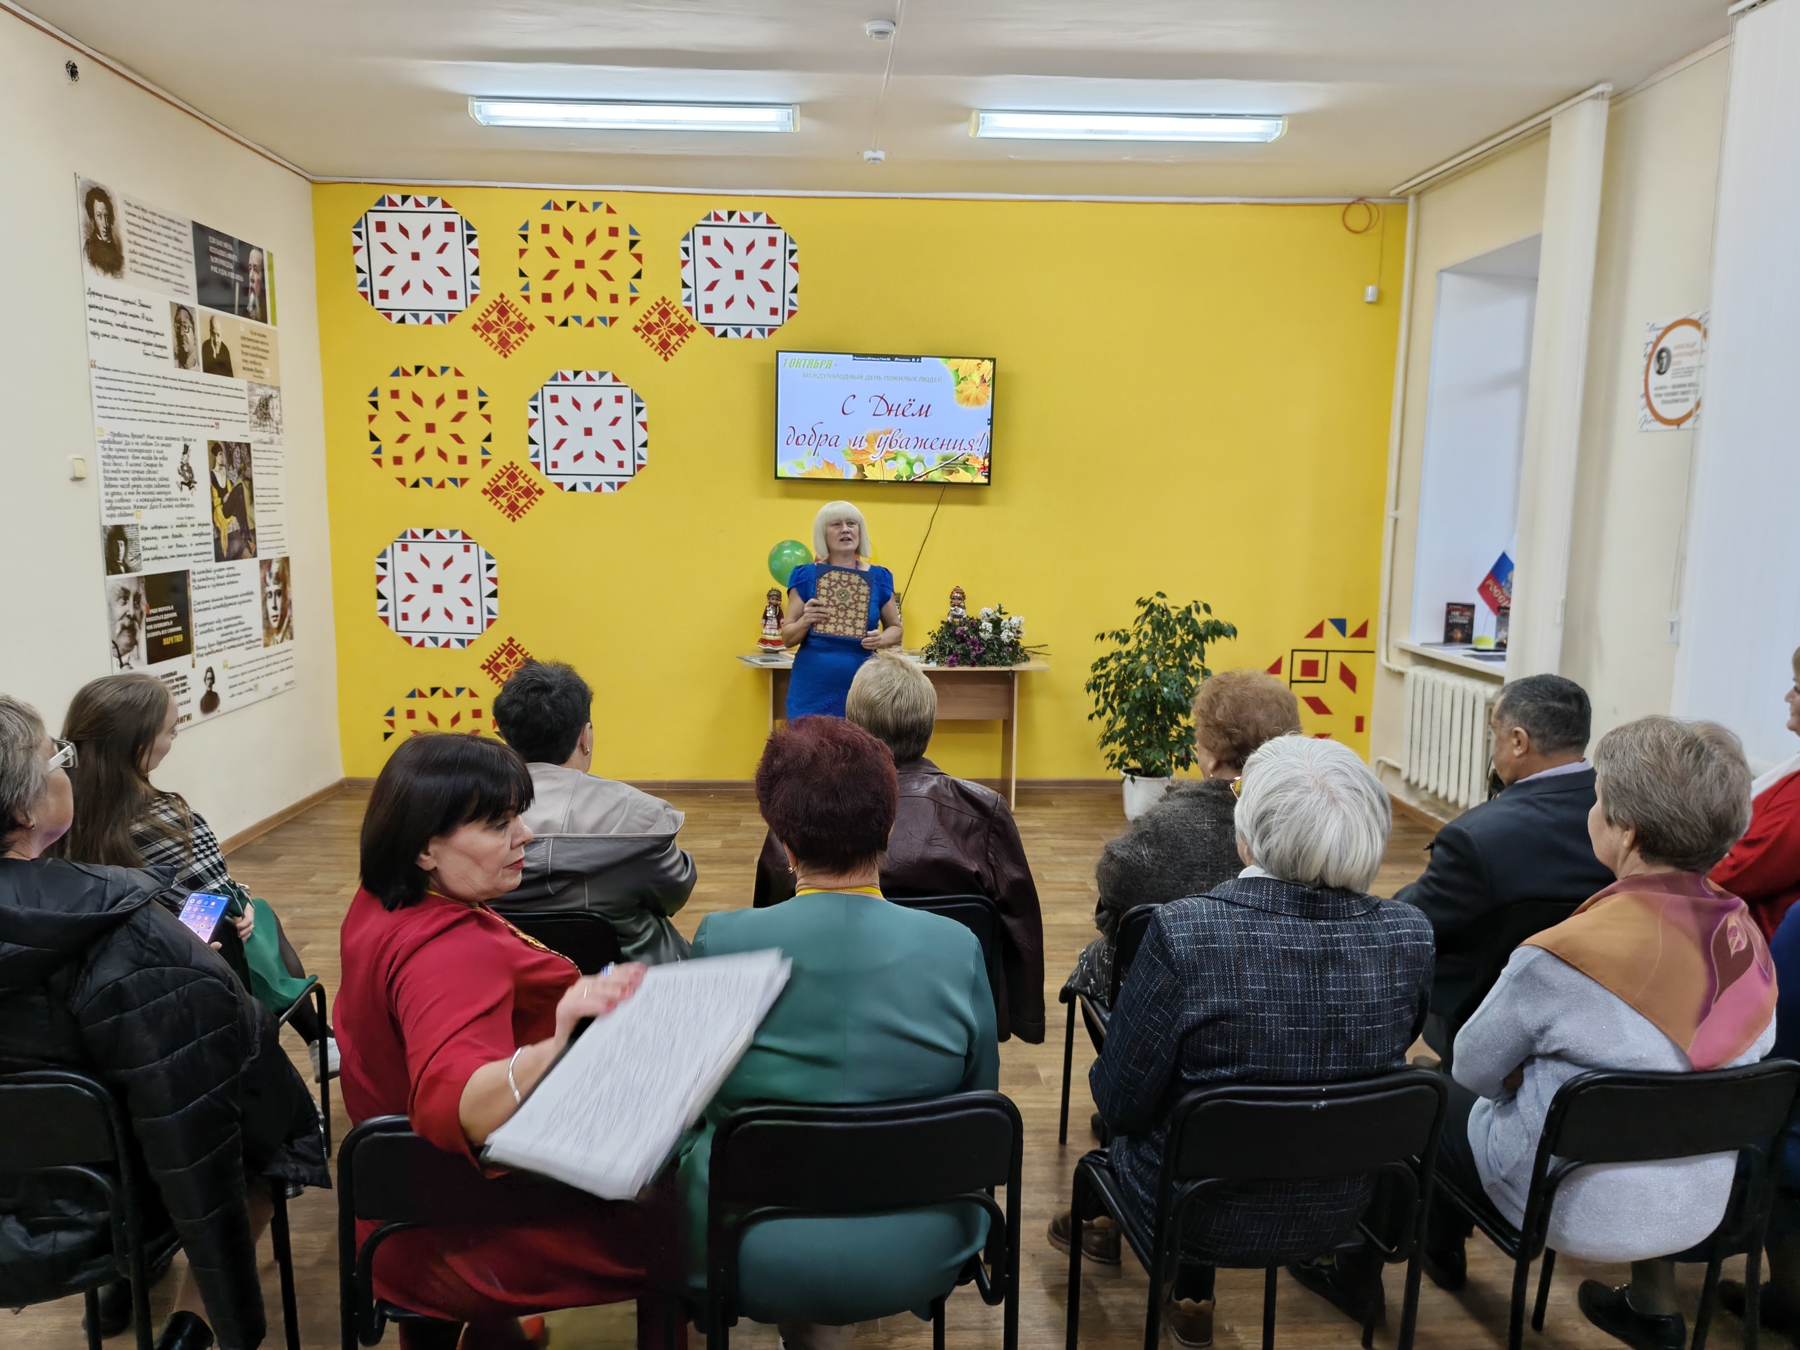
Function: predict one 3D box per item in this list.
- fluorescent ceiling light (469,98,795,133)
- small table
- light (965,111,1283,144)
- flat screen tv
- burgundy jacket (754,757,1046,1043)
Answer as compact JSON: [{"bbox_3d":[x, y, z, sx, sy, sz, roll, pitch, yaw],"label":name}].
[{"bbox_3d":[-1.051,-2.255,4.836,1.300,0.070,0.190,0,8,-2],"label":"fluorescent ceiling light"},{"bbox_3d":[-0.032,0.313,6.455,1.590,0.765,0.580,1,8,-2],"label":"small table"},{"bbox_3d":[0.920,-2.242,4.907,1.290,0.070,0.190,0,8,-2],"label":"light"},{"bbox_3d":[-0.078,-1.354,6.291,1.135,0.655,0.070,0,8,-2],"label":"flat screen tv"},{"bbox_3d":[-0.003,0.463,2.505,0.600,0.640,0.360,0,8,-2],"label":"burgundy jacket"}]

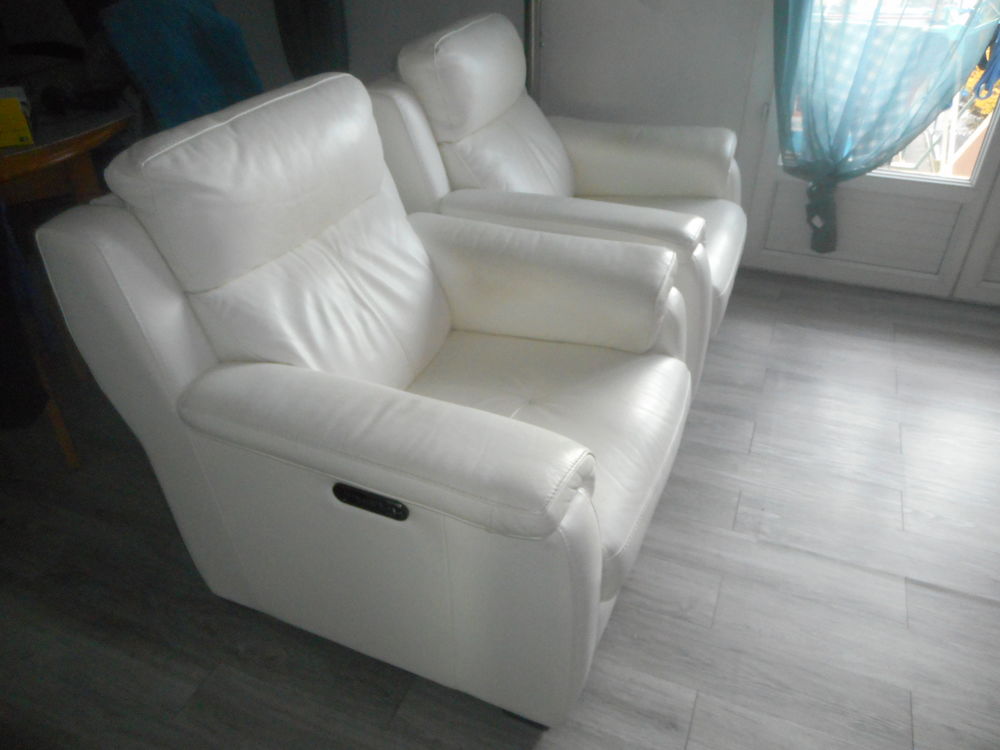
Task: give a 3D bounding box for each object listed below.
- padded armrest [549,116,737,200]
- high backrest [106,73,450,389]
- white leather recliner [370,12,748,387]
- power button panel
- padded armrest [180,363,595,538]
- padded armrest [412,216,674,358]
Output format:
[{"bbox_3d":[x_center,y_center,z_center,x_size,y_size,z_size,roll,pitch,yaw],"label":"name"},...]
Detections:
[{"bbox_3d":[0.452,-0.767,2.521,0.728,0.211,0.238,12,38,20],"label":"padded armrest"},{"bbox_3d":[-0.363,-0.250,1.530,0.272,0.612,0.646,1,33,27],"label":"high backrest"},{"bbox_3d":[0.245,-0.577,2.302,1.020,1.009,0.945,12,38,20],"label":"white leather recliner"},{"bbox_3d":[-0.216,0.212,1.205,0.146,0.045,0.015,12,38,20],"label":"power button panel"},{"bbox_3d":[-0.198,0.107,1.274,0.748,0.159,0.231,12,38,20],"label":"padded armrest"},{"bbox_3d":[0.083,-0.259,1.824,0.734,0.218,0.238,12,38,20],"label":"padded armrest"}]

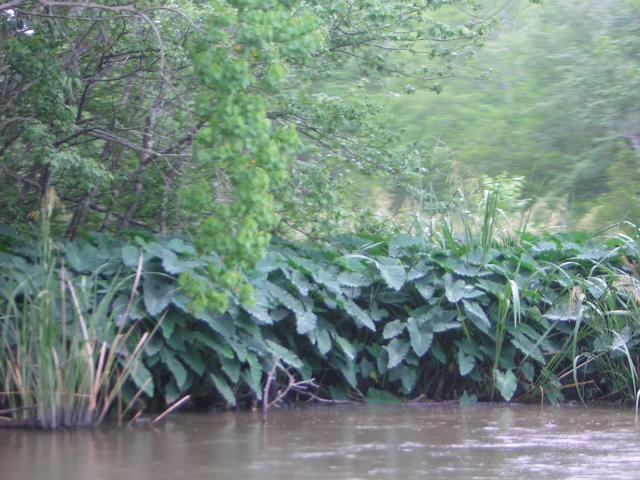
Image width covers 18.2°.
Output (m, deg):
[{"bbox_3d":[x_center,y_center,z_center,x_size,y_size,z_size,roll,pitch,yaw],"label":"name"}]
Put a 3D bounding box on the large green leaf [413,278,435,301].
[{"bbox_3d":[0.819,0.392,15.800,0.158,0.211,0.060,-18,-30,0],"label":"large green leaf"}]

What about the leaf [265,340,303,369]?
[{"bbox_3d":[-0.296,0.929,16.200,0.308,0.227,0.160,0,0,-14],"label":"leaf"}]

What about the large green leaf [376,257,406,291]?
[{"bbox_3d":[0.602,0.282,16.800,0.252,0.286,0.150,0,0,-6],"label":"large green leaf"}]

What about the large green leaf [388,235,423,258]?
[{"bbox_3d":[0.754,0.057,17.600,0.300,0.212,0.180,0,0,0],"label":"large green leaf"}]

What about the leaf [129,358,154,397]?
[{"bbox_3d":[-1.412,1.088,15.800,0.206,0.301,0.140,0,0,-14],"label":"leaf"}]

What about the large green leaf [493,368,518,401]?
[{"bbox_3d":[1.431,1.114,15.400,0.177,0.274,0.060,-7,-25,0],"label":"large green leaf"}]

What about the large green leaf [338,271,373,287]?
[{"bbox_3d":[0.300,0.326,16.900,0.288,0.135,0.170,0,0,0],"label":"large green leaf"}]

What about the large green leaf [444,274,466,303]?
[{"bbox_3d":[1.072,0.384,15.800,0.166,0.256,0.060,2,-30,0],"label":"large green leaf"}]

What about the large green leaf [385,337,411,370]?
[{"bbox_3d":[0.637,0.932,16.400,0.214,0.246,0.130,0,0,6],"label":"large green leaf"}]

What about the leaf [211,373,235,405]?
[{"bbox_3d":[-0.735,1.138,15.200,0.118,0.345,0.060,-7,-36,-44],"label":"leaf"}]

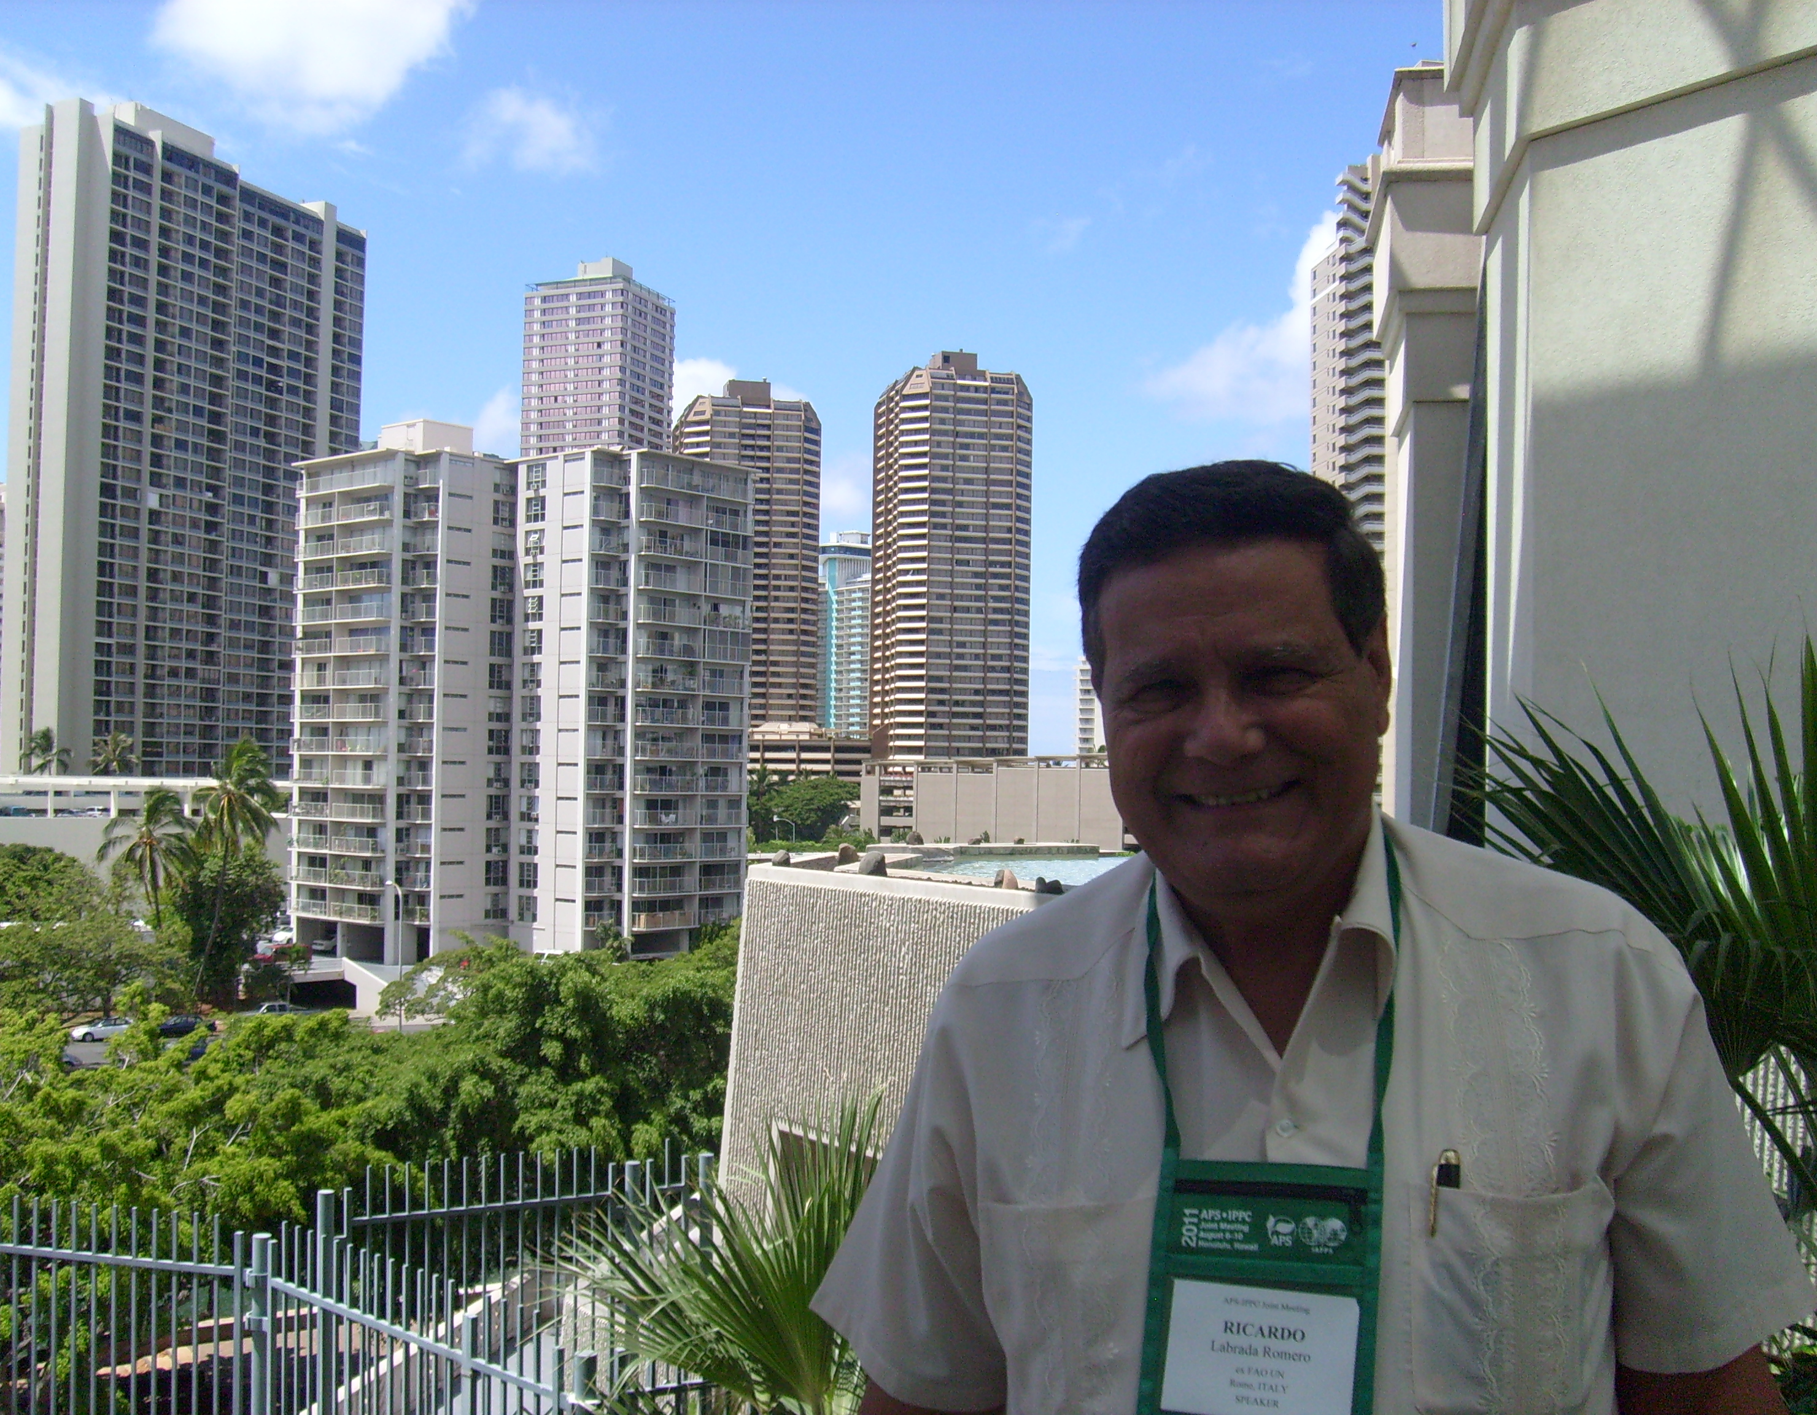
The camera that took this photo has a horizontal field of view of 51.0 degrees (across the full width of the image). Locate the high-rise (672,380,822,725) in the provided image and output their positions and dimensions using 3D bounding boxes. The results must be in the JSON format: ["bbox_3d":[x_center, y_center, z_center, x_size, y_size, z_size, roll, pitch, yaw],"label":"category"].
[{"bbox_3d":[-42.566,-23.038,481.256,33.000,118.000,33.000,2,-3,-15],"label":"high-rise"}]

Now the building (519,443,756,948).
[{"bbox_3d":[-23.087,0.613,155.772,13.300,40.800,14.700,-1,-3,40],"label":"building"}]

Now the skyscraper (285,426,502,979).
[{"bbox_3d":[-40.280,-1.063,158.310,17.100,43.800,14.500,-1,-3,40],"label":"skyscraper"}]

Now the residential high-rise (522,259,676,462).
[{"bbox_3d":[-67.405,-31.530,407.413,24.200,127.700,22.200,0,-3,21],"label":"residential high-rise"}]

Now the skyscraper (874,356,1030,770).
[{"bbox_3d":[9.754,-23.645,444.052,31.600,117.700,33.000,2,-3,-15],"label":"skyscraper"}]

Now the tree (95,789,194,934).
[{"bbox_3d":[-54.791,12.912,136.527,6.200,15.100,6.200,2,-3,-22],"label":"tree"}]

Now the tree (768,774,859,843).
[{"bbox_3d":[-16.040,20.339,319.405,16.300,18.100,16.000,1,-3,-3],"label":"tree"}]

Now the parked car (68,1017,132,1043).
[{"bbox_3d":[-47.568,19.169,113.738,4.500,1.450,1.770,2,-3,-23],"label":"parked car"}]

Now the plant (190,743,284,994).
[{"bbox_3d":[-48.255,11.421,136.597,6.300,18.300,6.300,2,-3,-19],"label":"plant"}]

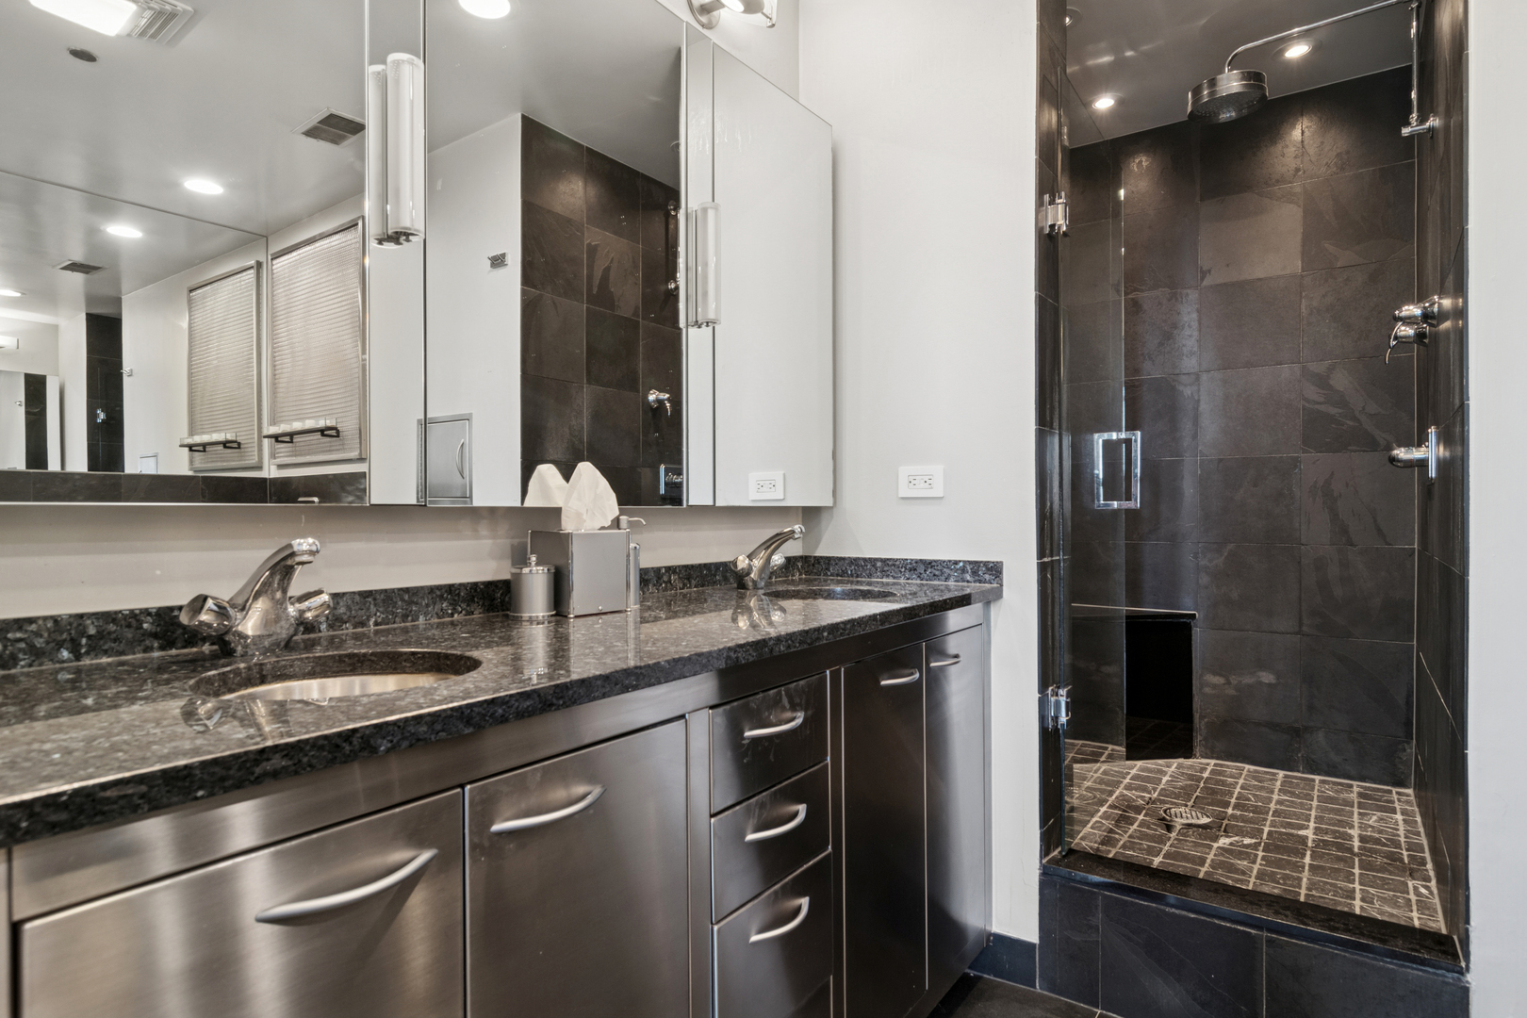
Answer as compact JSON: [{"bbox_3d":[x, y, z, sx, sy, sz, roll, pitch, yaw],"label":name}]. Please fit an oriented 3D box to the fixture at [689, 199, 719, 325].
[{"bbox_3d":[-0.115,-0.513,1.607,0.056,0.255,0.047,0,0,38],"label":"fixture"}]

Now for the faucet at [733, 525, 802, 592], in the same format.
[{"bbox_3d":[0.024,0.107,1.757,0.195,0.150,0.168,0,0,38],"label":"faucet"}]

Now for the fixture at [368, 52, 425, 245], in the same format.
[{"bbox_3d":[-0.514,-0.518,1.097,0.056,0.255,0.047,0,0,38],"label":"fixture"}]

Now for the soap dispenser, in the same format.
[{"bbox_3d":[-0.252,0.097,1.438,0.090,0.172,0.058,0,0,38],"label":"soap dispenser"}]

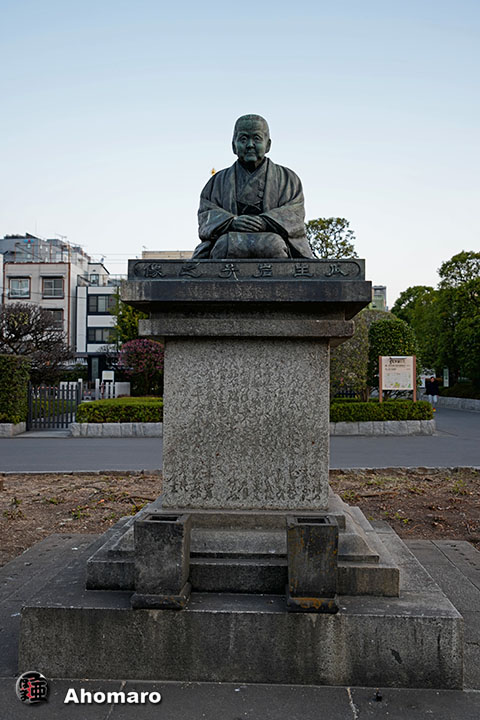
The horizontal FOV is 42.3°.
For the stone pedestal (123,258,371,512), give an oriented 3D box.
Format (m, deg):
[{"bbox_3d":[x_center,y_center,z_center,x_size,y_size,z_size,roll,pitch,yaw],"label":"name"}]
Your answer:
[{"bbox_3d":[0.054,0.154,3.636,1.240,1.271,1.175,0,-2,3],"label":"stone pedestal"}]

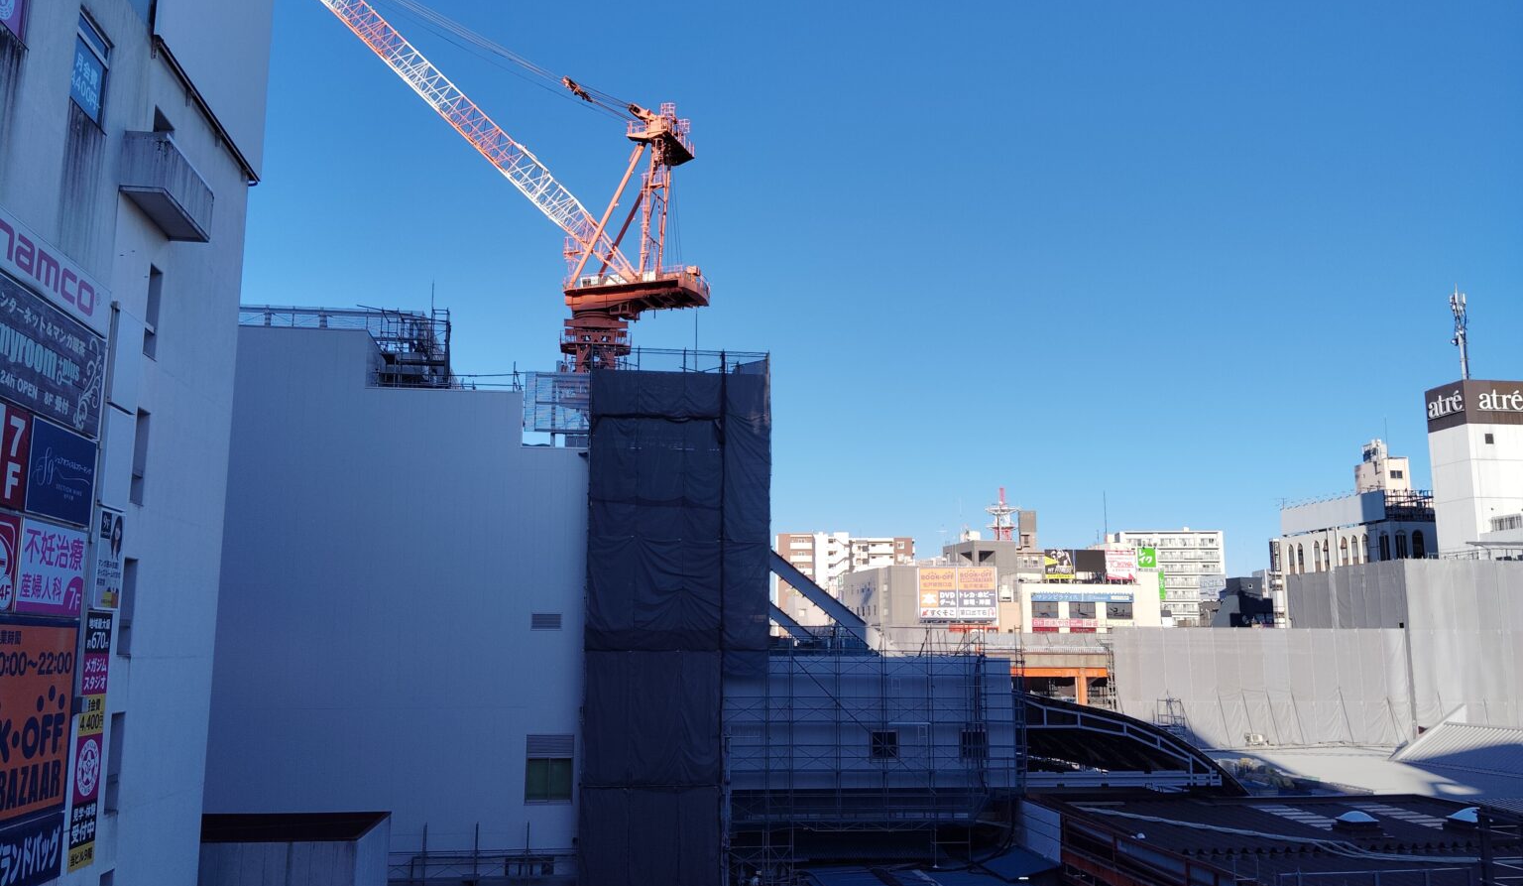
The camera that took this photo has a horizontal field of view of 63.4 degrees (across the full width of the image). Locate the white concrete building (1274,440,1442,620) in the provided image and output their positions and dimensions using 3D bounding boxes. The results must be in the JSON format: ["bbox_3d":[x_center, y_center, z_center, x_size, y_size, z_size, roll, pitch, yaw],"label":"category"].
[{"bbox_3d":[68.169,17.416,132.759,14.000,36.000,20.000,2,-9,-8],"label":"white concrete building"}]

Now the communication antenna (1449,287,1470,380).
[{"bbox_3d":[60.857,-9.403,107.343,1.500,9.000,1.500,2,-9,-8],"label":"communication antenna"}]

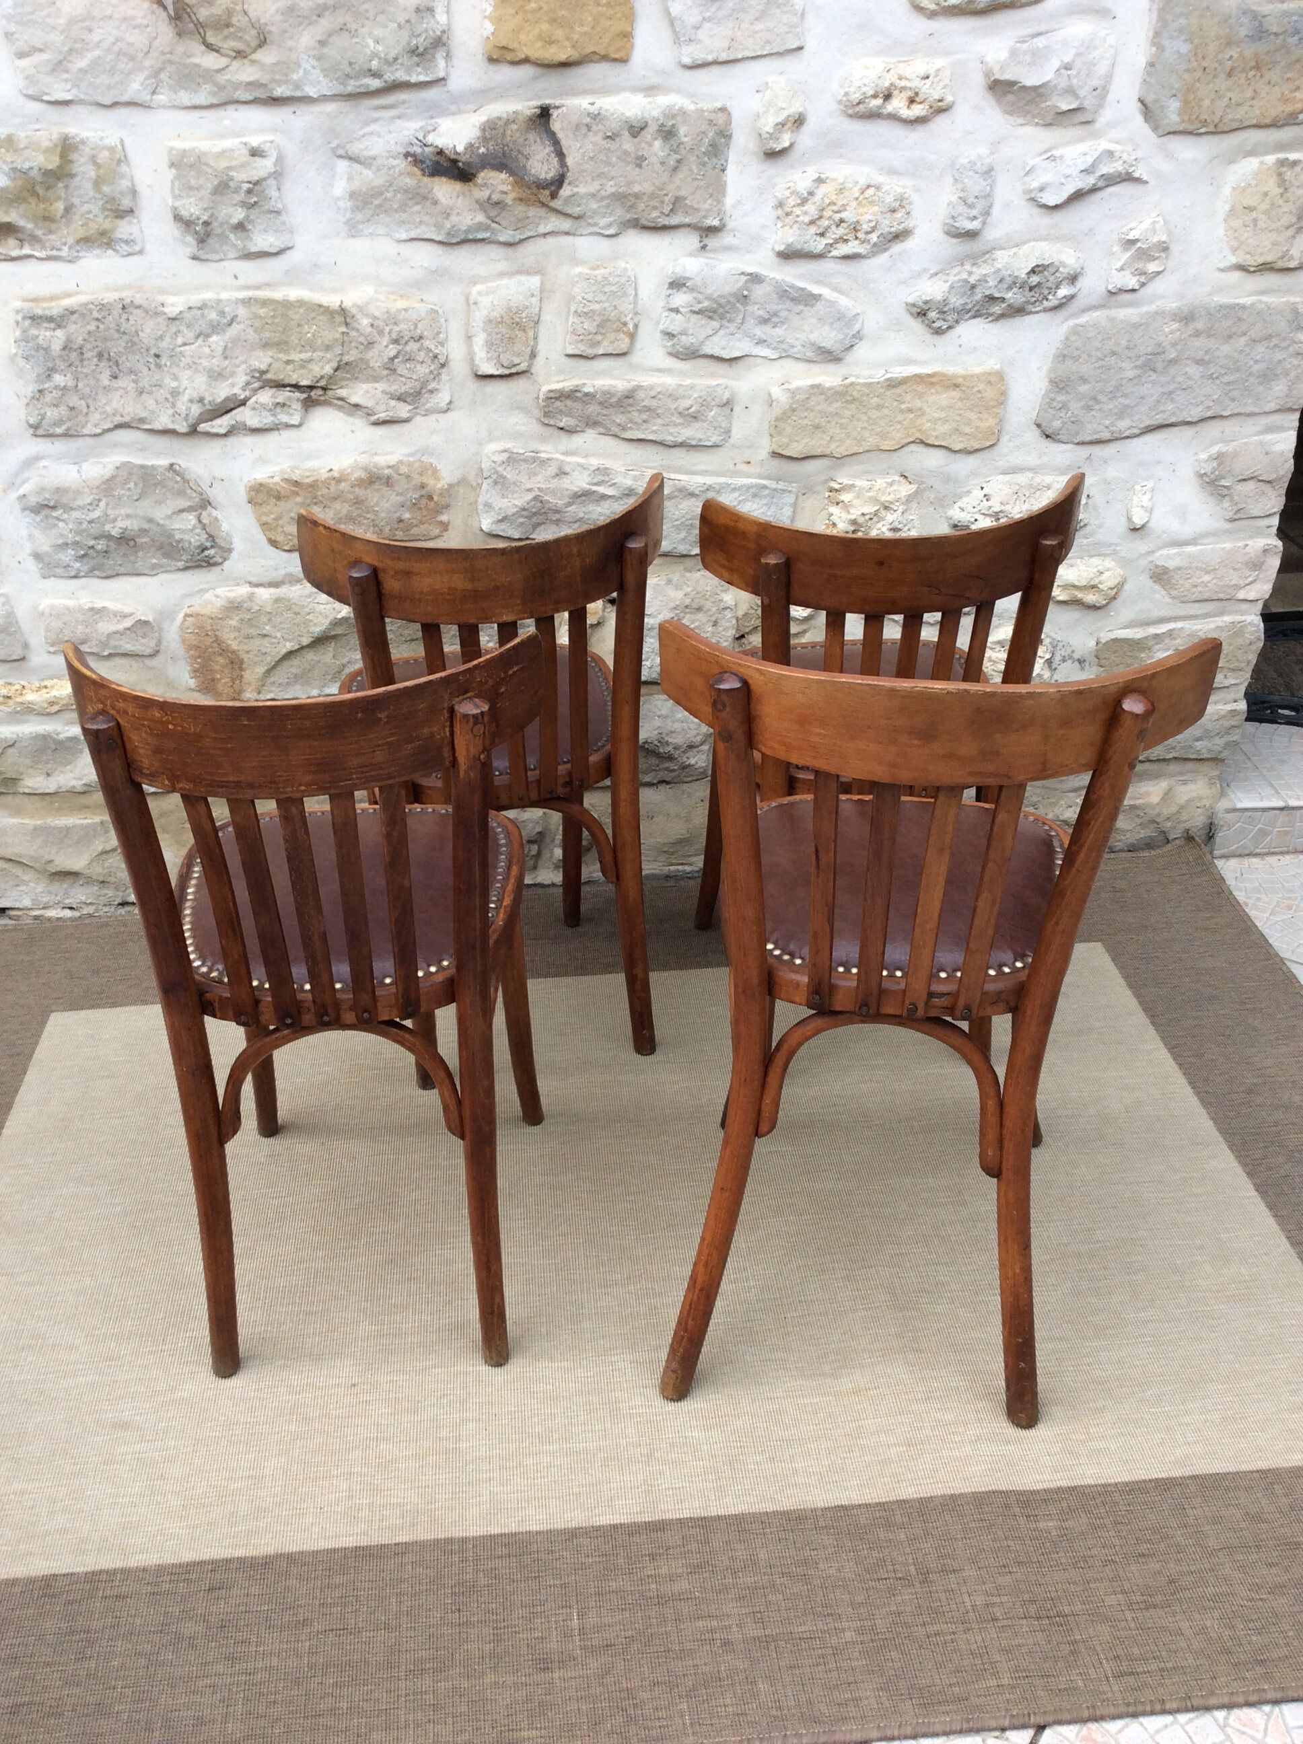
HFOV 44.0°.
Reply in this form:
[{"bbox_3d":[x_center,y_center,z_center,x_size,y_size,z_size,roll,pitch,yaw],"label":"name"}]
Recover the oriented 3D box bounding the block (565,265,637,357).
[{"bbox_3d":[-0.080,-0.862,2.467,0.112,0.132,0.089,-3,27,-5],"label":"block"}]

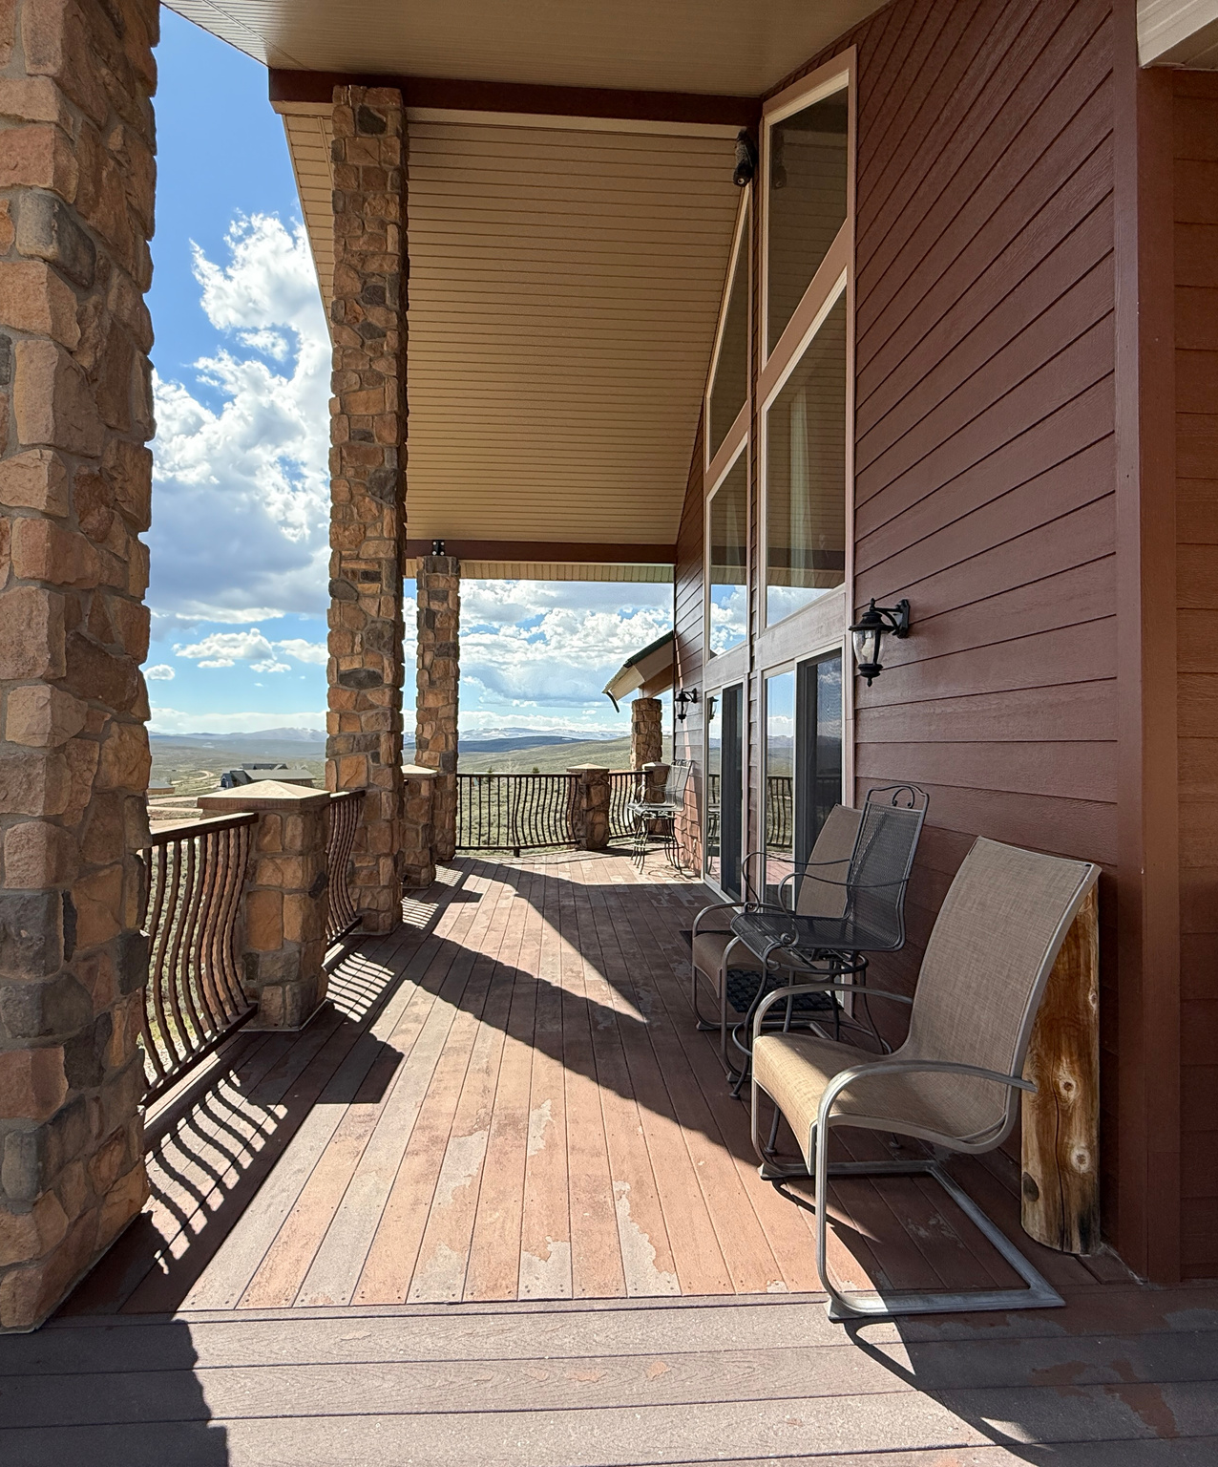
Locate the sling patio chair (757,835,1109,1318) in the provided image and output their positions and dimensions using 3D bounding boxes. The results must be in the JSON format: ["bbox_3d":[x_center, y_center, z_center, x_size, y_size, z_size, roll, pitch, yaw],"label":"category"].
[{"bbox_3d":[0.889,0.908,2.360,0.764,1.132,0.658,1,-1,-4],"label":"sling patio chair"}]

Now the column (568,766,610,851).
[{"bbox_3d":[-0.284,1.035,11.311,0.474,1.210,0.474,2,-1,-39],"label":"column"}]

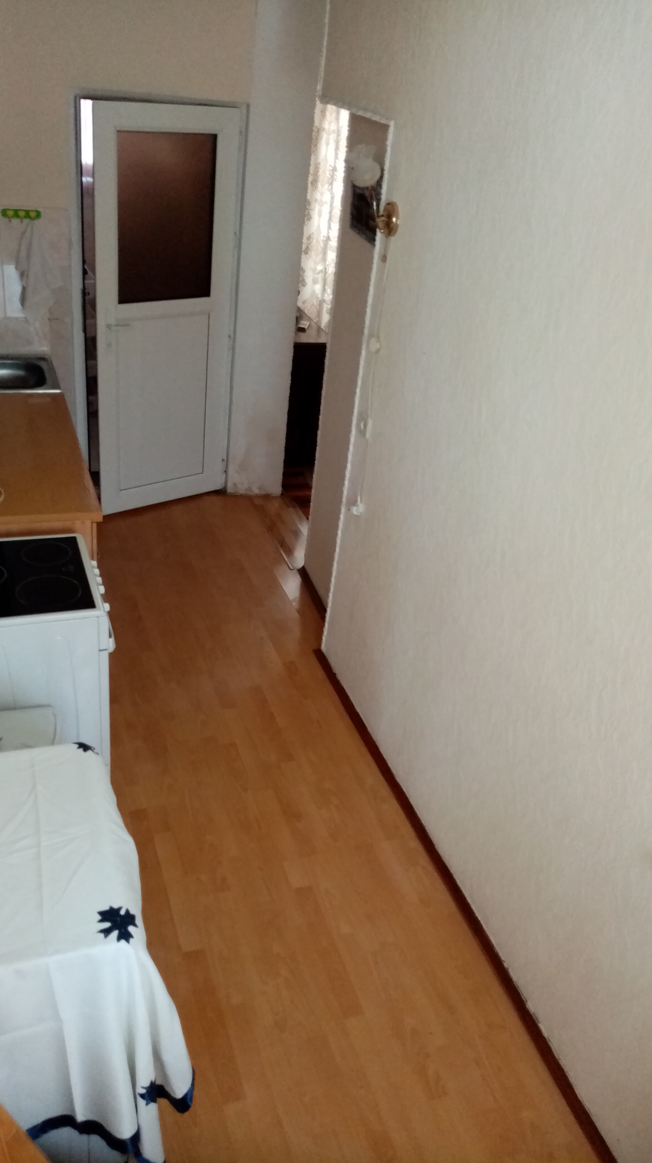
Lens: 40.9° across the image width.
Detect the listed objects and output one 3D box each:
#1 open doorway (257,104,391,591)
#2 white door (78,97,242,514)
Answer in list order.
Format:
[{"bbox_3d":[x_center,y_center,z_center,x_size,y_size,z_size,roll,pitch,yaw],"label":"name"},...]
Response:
[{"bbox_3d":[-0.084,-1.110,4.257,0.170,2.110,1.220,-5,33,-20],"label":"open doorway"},{"bbox_3d":[-0.825,-1.338,4.565,0.785,2.030,0.055,-16,37,-33],"label":"white door"}]

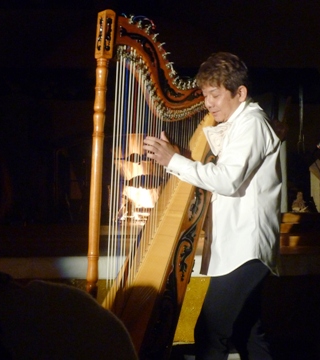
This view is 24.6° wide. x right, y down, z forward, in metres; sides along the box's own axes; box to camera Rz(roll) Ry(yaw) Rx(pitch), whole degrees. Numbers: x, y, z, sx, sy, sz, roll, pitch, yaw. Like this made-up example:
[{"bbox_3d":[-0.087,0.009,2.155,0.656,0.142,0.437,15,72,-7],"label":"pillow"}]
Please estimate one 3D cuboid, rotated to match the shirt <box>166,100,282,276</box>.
[{"bbox_3d":[0.262,0.035,3.020,0.460,0.720,0.500,-1,2,-20],"label":"shirt"}]

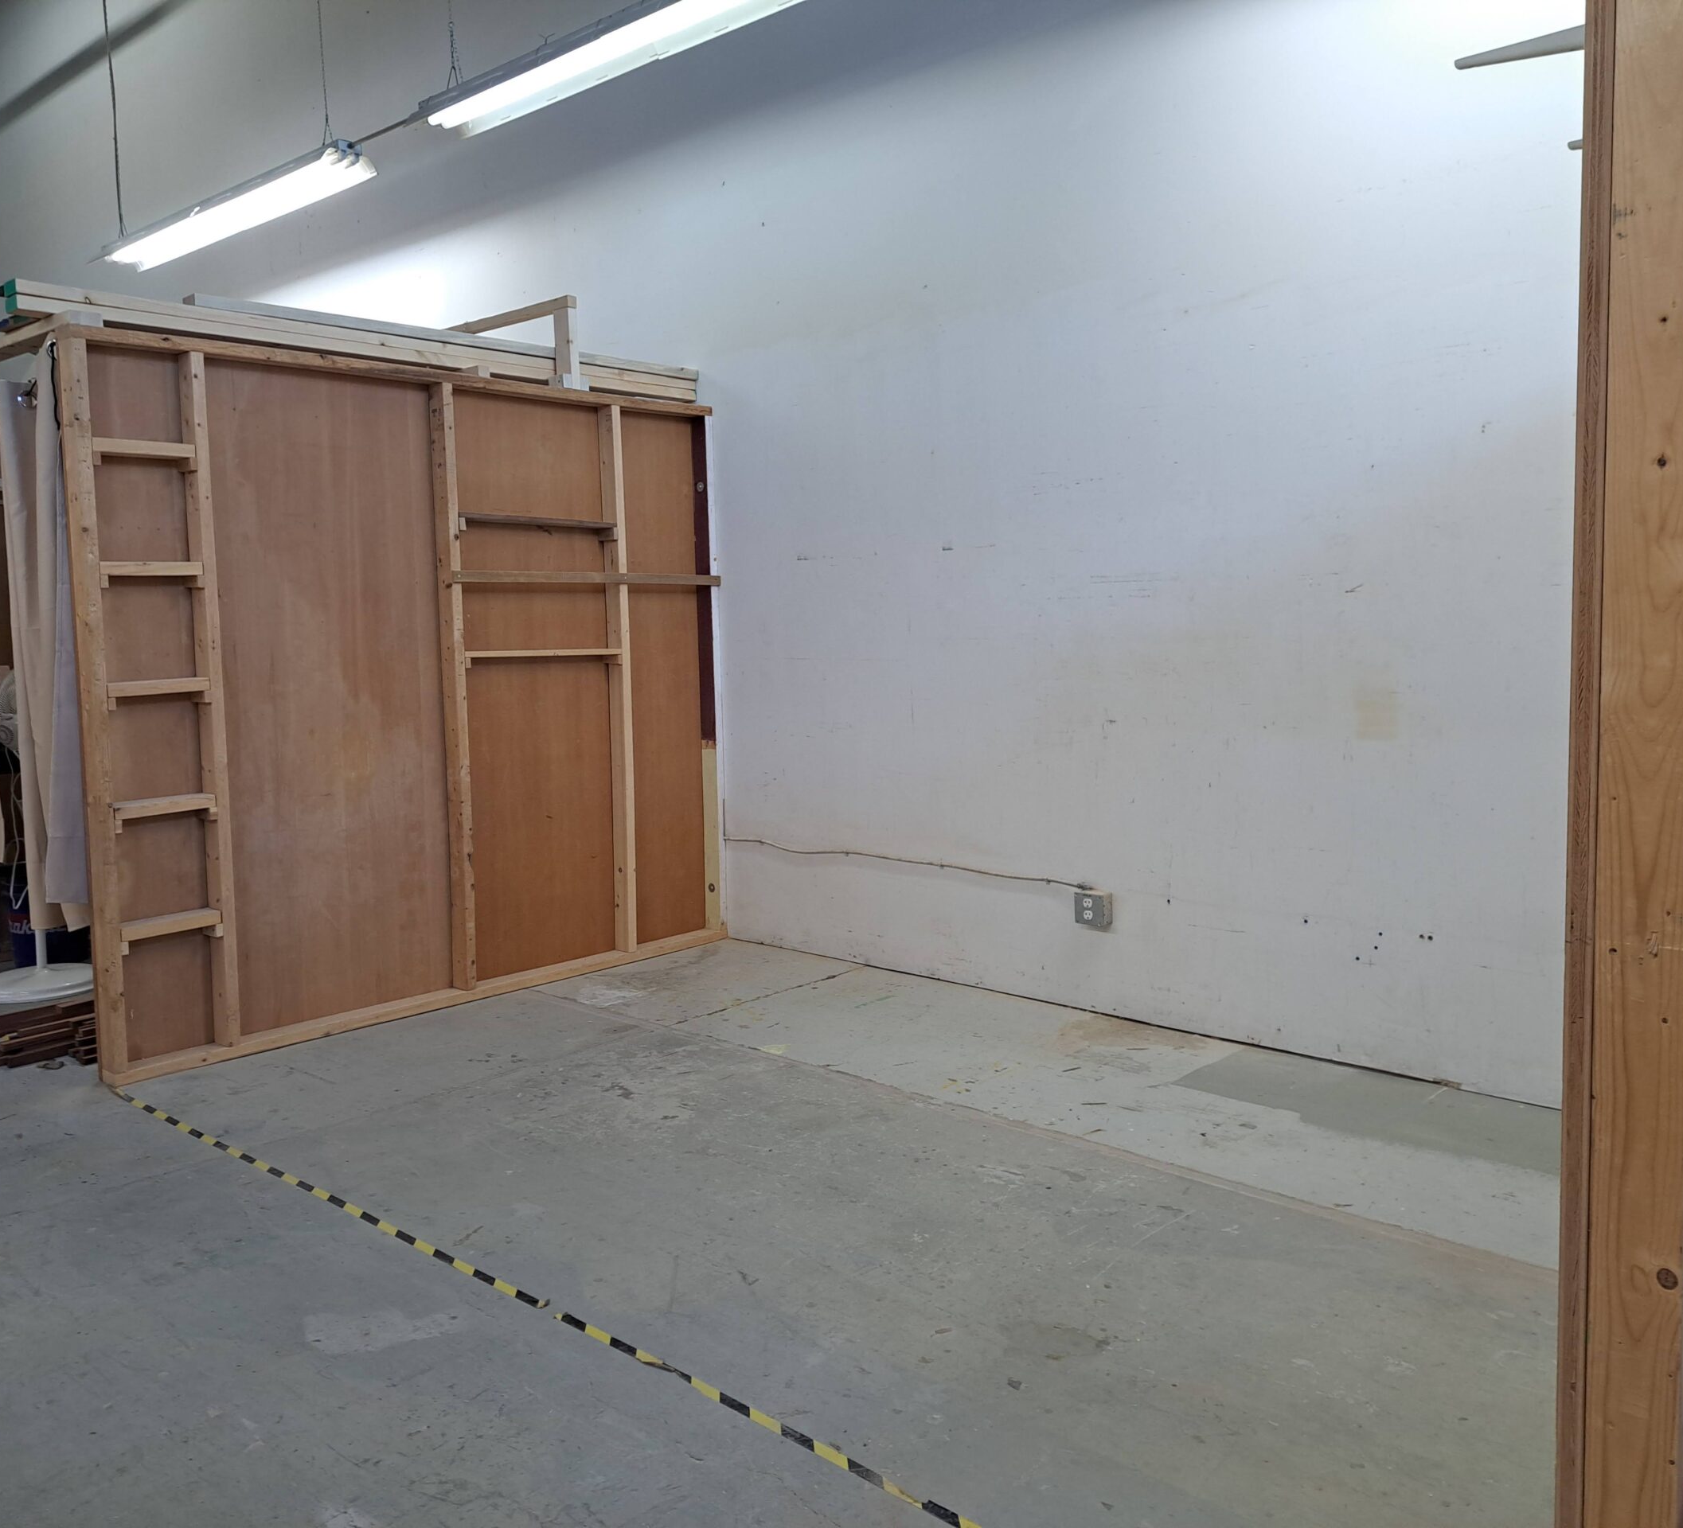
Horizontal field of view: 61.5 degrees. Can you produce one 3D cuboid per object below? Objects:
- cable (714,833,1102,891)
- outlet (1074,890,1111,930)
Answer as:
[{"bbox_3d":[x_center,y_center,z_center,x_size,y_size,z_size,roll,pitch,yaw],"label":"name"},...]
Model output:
[{"bbox_3d":[0.171,0.364,5.248,1.750,0.036,0.016,5,8,41],"label":"cable"},{"bbox_3d":[0.832,0.477,4.656,0.104,0.104,0.052,5,8,41],"label":"outlet"}]

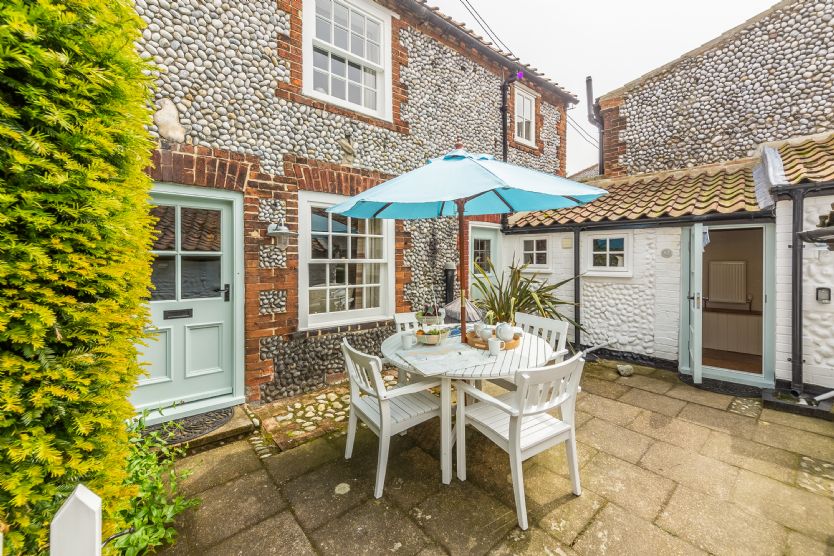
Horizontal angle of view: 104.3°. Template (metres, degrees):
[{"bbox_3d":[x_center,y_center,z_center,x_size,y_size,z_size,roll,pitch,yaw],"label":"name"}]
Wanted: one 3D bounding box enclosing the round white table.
[{"bbox_3d":[0.404,0.925,2.790,1.480,0.720,1.480,0,3,0],"label":"round white table"}]

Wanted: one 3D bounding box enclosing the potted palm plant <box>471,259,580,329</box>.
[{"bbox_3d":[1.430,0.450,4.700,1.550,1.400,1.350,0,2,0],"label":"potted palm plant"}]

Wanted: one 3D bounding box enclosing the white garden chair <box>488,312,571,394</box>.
[{"bbox_3d":[1.050,0.860,3.140,0.580,0.880,0.590,-2,3,-34],"label":"white garden chair"}]

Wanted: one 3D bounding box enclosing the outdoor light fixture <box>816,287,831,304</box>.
[{"bbox_3d":[4.210,0.186,3.350,0.100,0.175,0.085,3,4,41],"label":"outdoor light fixture"}]

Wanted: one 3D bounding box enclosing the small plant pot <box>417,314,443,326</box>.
[{"bbox_3d":[0.140,0.446,3.400,0.290,0.140,0.200,0,2,0],"label":"small plant pot"}]

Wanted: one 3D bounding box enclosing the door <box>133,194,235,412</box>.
[{"bbox_3d":[-2.190,0.190,3.000,0.880,1.940,0.060,-2,3,-37],"label":"door"}]

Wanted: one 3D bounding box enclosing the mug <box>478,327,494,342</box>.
[{"bbox_3d":[0.611,0.493,2.830,0.095,0.098,0.115,-1,3,-18],"label":"mug"}]

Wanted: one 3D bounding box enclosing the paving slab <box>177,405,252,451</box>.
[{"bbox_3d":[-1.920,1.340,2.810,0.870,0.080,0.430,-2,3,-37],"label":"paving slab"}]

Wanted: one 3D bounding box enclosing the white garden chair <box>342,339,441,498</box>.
[{"bbox_3d":[-0.187,0.879,2.240,0.580,0.870,0.540,-2,4,-32],"label":"white garden chair"}]

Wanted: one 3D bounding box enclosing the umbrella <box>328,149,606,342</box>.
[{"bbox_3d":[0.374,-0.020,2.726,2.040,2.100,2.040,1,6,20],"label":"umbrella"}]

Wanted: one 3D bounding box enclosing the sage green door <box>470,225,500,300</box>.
[{"bbox_3d":[1.080,0.155,5.220,0.710,1.940,0.070,-2,4,-38],"label":"sage green door"}]

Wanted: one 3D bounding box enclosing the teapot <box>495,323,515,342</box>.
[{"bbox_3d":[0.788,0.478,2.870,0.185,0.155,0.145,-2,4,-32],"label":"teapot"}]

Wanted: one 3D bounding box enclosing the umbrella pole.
[{"bbox_3d":[0.404,0.100,2.880,0.045,2.300,0.045,0,2,0],"label":"umbrella pole"}]

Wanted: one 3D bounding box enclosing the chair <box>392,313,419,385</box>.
[{"bbox_3d":[0.135,0.824,3.370,0.540,0.870,0.580,-1,3,-22],"label":"chair"}]

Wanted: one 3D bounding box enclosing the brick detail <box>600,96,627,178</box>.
[{"bbox_3d":[3.850,-2.740,6.340,0.420,1.620,0.200,2,3,40],"label":"brick detail"}]

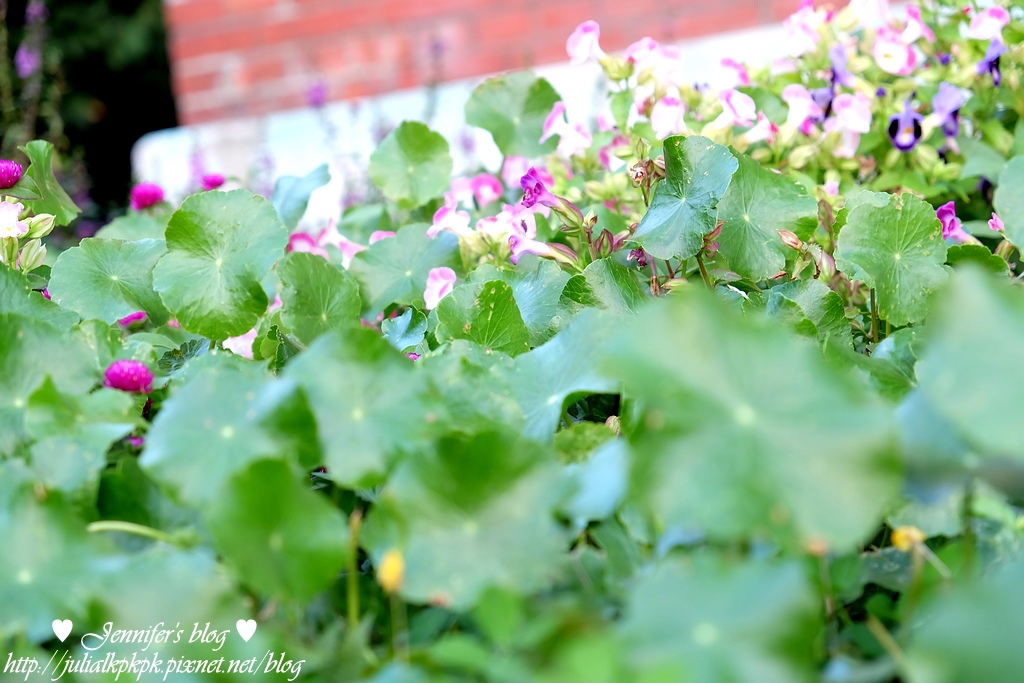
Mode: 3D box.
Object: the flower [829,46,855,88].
[{"bbox_3d":[0.205,-0.171,1.470,0.020,0.027,0.021,-13,16,-28],"label":"flower"}]

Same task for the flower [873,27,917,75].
[{"bbox_3d":[0.240,-0.182,1.480,0.027,0.028,0.022,-2,8,12],"label":"flower"}]

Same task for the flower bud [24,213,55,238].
[{"bbox_3d":[-0.280,-0.069,1.400,0.020,0.011,0.011,-38,0,3],"label":"flower bud"}]

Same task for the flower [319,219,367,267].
[{"bbox_3d":[-0.115,-0.067,1.600,0.028,0.031,0.026,-14,17,-39],"label":"flower"}]

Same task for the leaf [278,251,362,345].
[{"bbox_3d":[-0.110,-0.025,1.360,0.049,0.056,0.014,0,-22,0],"label":"leaf"}]

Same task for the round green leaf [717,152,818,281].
[{"bbox_3d":[0.151,-0.075,1.410,0.064,0.080,0.020,-5,-20,-2],"label":"round green leaf"}]

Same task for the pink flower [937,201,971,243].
[{"bbox_3d":[0.281,-0.076,1.500,0.020,0.025,0.025,9,-6,39],"label":"pink flower"}]

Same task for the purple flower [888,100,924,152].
[{"bbox_3d":[0.266,-0.145,1.590,0.023,0.031,0.023,-4,1,-3],"label":"purple flower"}]

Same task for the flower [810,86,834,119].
[{"bbox_3d":[0.218,-0.169,1.680,0.026,0.026,0.024,-7,10,25],"label":"flower"}]

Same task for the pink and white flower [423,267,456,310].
[{"bbox_3d":[-0.043,-0.031,1.400,0.023,0.027,0.022,-1,-9,18],"label":"pink and white flower"}]

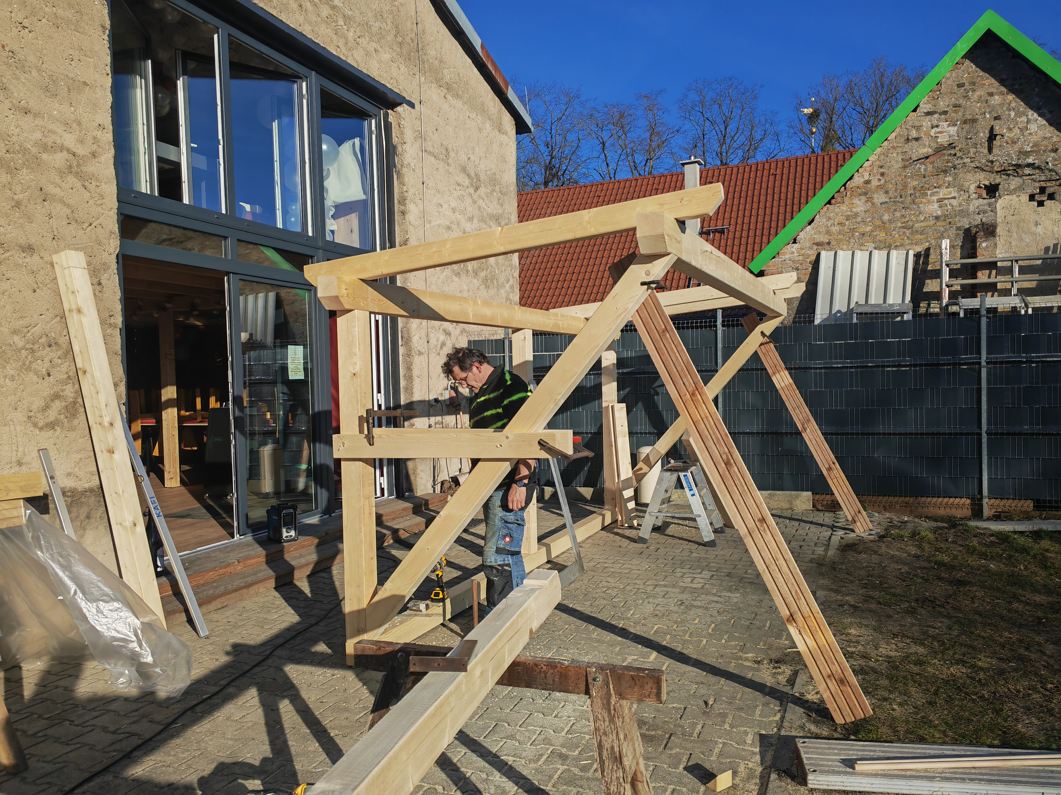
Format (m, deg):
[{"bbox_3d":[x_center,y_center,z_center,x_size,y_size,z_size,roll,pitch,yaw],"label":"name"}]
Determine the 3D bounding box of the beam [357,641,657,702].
[{"bbox_3d":[-0.086,0.803,2.439,0.969,0.079,0.050,-1,2,21],"label":"beam"}]

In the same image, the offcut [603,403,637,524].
[{"bbox_3d":[0.894,0.654,8.100,0.140,1.193,0.110,-4,-3,-12],"label":"offcut"}]

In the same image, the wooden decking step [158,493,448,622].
[{"bbox_3d":[-1.810,1.250,7.139,0.740,0.190,4.420,-1,2,20],"label":"wooden decking step"}]

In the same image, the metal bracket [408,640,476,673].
[{"bbox_3d":[-0.211,0.639,2.085,0.141,0.036,0.200,-2,2,6],"label":"metal bracket"}]

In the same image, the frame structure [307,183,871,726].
[{"bbox_3d":[0.965,0.158,5.877,2.720,2.280,4.850,-1,2,23],"label":"frame structure"}]

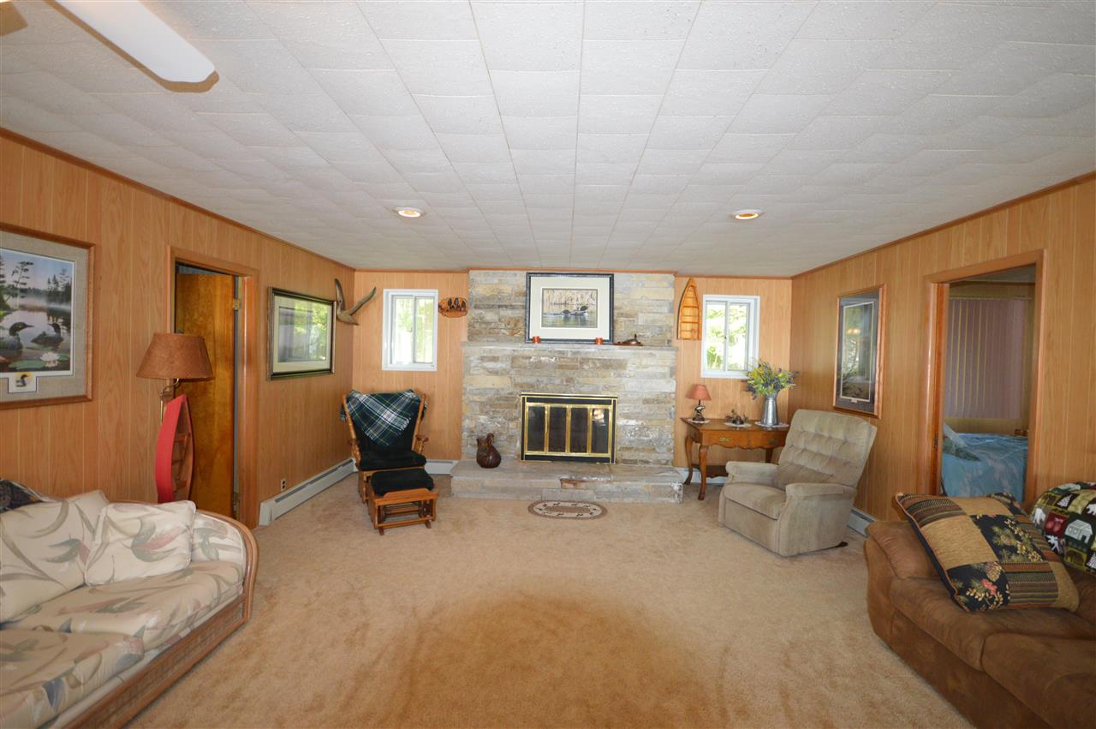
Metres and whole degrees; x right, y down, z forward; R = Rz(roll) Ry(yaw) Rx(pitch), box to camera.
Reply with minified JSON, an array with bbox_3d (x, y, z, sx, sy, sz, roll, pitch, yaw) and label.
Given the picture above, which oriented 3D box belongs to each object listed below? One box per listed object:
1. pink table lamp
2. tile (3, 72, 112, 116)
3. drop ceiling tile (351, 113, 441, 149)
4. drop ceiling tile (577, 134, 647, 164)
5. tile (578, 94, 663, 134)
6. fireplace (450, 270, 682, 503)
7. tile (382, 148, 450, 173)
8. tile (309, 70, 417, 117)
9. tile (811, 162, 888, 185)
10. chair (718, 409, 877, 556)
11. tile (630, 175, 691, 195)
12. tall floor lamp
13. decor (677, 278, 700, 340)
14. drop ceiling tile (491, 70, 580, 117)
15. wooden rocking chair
[{"bbox_3d":[1.724,0.442,5.204,0.270,0.415,0.270,1,1,2],"label":"pink table lamp"},{"bbox_3d":[-1.936,-1.056,1.773,0.310,0.018,0.300,1,1,2],"label":"tile"},{"bbox_3d":[-0.661,-1.032,2.022,0.310,0.018,0.300,1,1,2],"label":"drop ceiling tile"},{"bbox_3d":[0.295,-1.024,2.163,0.310,0.016,0.303,1,1,2],"label":"drop ceiling tile"},{"bbox_3d":[0.281,-1.007,1.838,0.310,0.018,0.300,1,1,2],"label":"tile"},{"bbox_3d":[0.224,0.157,4.912,2.323,2.401,0.826,1,1,2],"label":"fireplace"},{"bbox_3d":[-0.654,-1.048,2.349,0.310,0.016,0.303,1,1,2],"label":"tile"},{"bbox_3d":[-0.672,-1.027,1.726,0.310,0.018,0.300,1,1,2],"label":"tile"},{"bbox_3d":[1.579,-1.002,2.414,0.310,0.016,0.303,1,1,2],"label":"tile"},{"bbox_3d":[2.072,0.930,3.860,0.960,0.970,0.770,1,1,-19],"label":"chair"},{"bbox_3d":[0.614,-1.008,2.552,0.311,0.022,0.296,1,1,2],"label":"tile"},{"bbox_3d":[-2.210,0.577,2.680,0.370,1.545,0.370,1,1,2],"label":"tall floor lamp"},{"bbox_3d":[1.663,-0.647,5.331,0.225,0.715,0.110,1,1,2],"label":"decor"},{"bbox_3d":[-0.041,-1.023,1.725,0.310,0.016,0.303,1,1,2],"label":"drop ceiling tile"},{"bbox_3d":[-1.698,0.805,4.760,0.730,1.020,0.780,1,1,-24],"label":"wooden rocking chair"}]

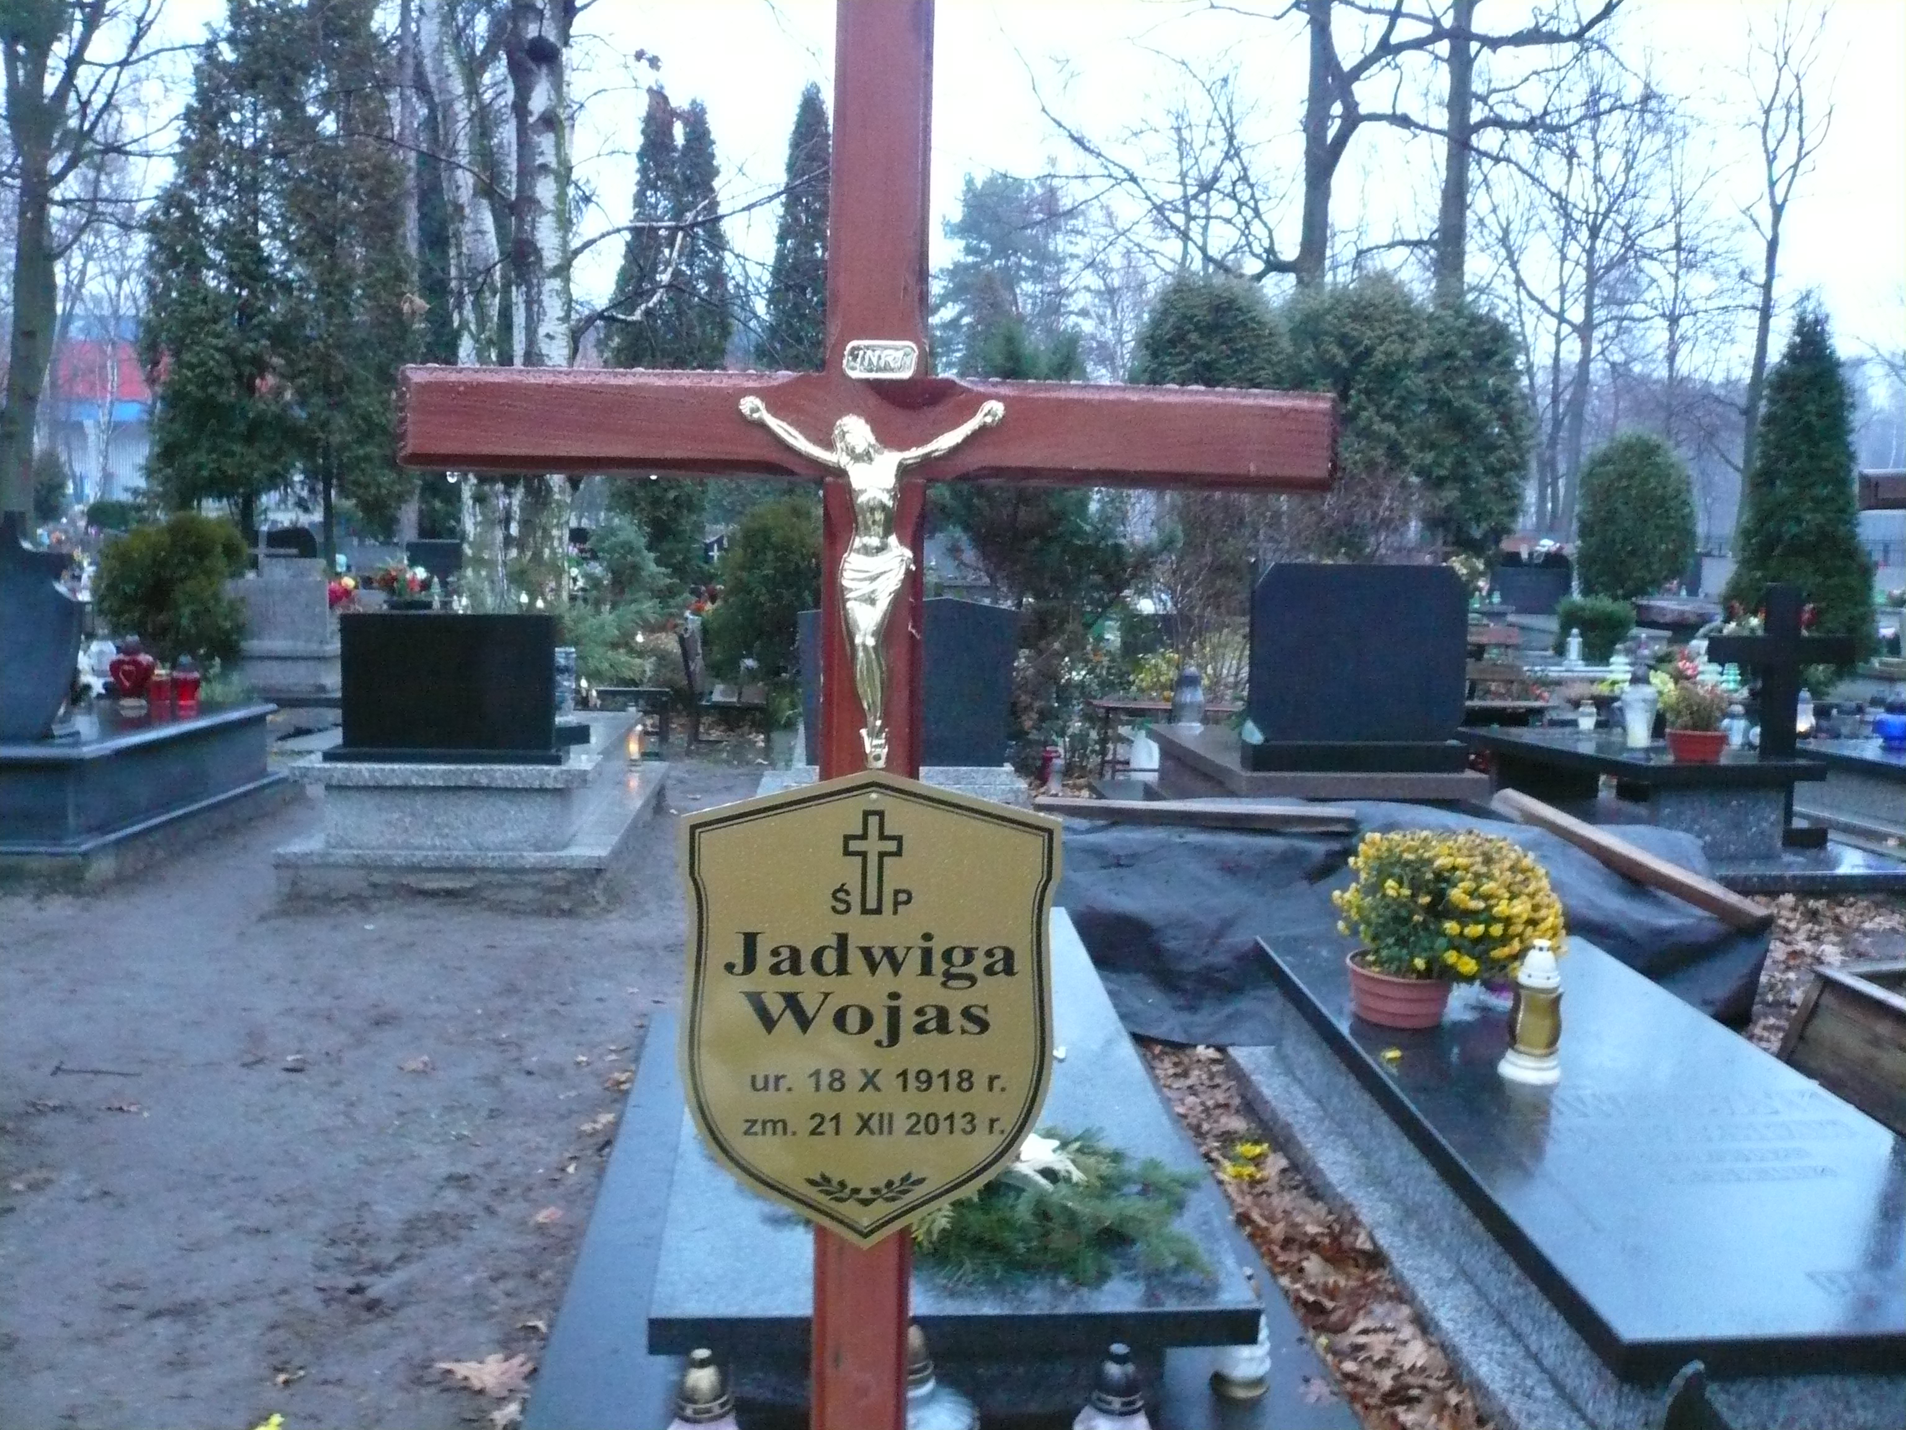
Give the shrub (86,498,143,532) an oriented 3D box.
[{"bbox_3d":[-16.240,-3.781,30.000,1.275,0.869,1.275,1,7,-5],"label":"shrub"}]

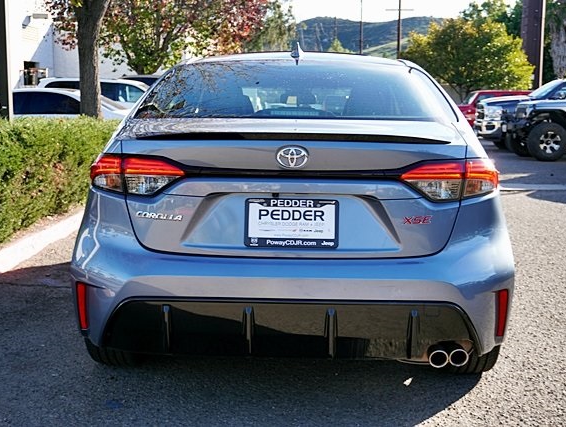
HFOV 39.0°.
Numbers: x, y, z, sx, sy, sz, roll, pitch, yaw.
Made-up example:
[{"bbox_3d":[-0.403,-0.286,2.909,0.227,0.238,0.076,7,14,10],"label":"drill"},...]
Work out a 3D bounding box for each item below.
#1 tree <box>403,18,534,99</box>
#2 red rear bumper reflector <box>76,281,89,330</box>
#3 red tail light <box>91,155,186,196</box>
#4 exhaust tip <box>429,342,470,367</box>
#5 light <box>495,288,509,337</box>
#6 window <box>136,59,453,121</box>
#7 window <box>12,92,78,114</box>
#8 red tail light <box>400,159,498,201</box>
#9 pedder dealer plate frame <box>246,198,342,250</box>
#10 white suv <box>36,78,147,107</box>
[{"bbox_3d":[7.791,-5.693,34.101,5.100,4.800,5.000,0,7,0],"label":"tree"},{"bbox_3d":[-0.719,0.334,2.875,0.042,0.170,0.027,1,9,23],"label":"red rear bumper reflector"},{"bbox_3d":[-0.522,-0.135,2.850,0.385,0.142,0.190,3,7,17],"label":"red tail light"},{"bbox_3d":[0.568,0.492,2.790,0.138,0.070,0.120,1,7,2],"label":"exhaust tip"},{"bbox_3d":[0.806,0.366,2.940,0.045,0.178,0.050,-2,7,-18],"label":"light"},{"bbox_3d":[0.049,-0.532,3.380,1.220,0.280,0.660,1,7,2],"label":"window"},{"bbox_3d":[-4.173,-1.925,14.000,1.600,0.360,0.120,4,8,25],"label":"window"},{"bbox_3d":[0.588,-0.118,2.810,0.385,0.142,0.190,-1,7,-13],"label":"red tail light"},{"bbox_3d":[0.029,0.033,2.655,0.312,0.164,0.022,1,7,2],"label":"pedder dealer plate frame"},{"bbox_3d":[-3.061,-2.049,17.314,4.700,1.750,1.900,4,8,25],"label":"white suv"}]

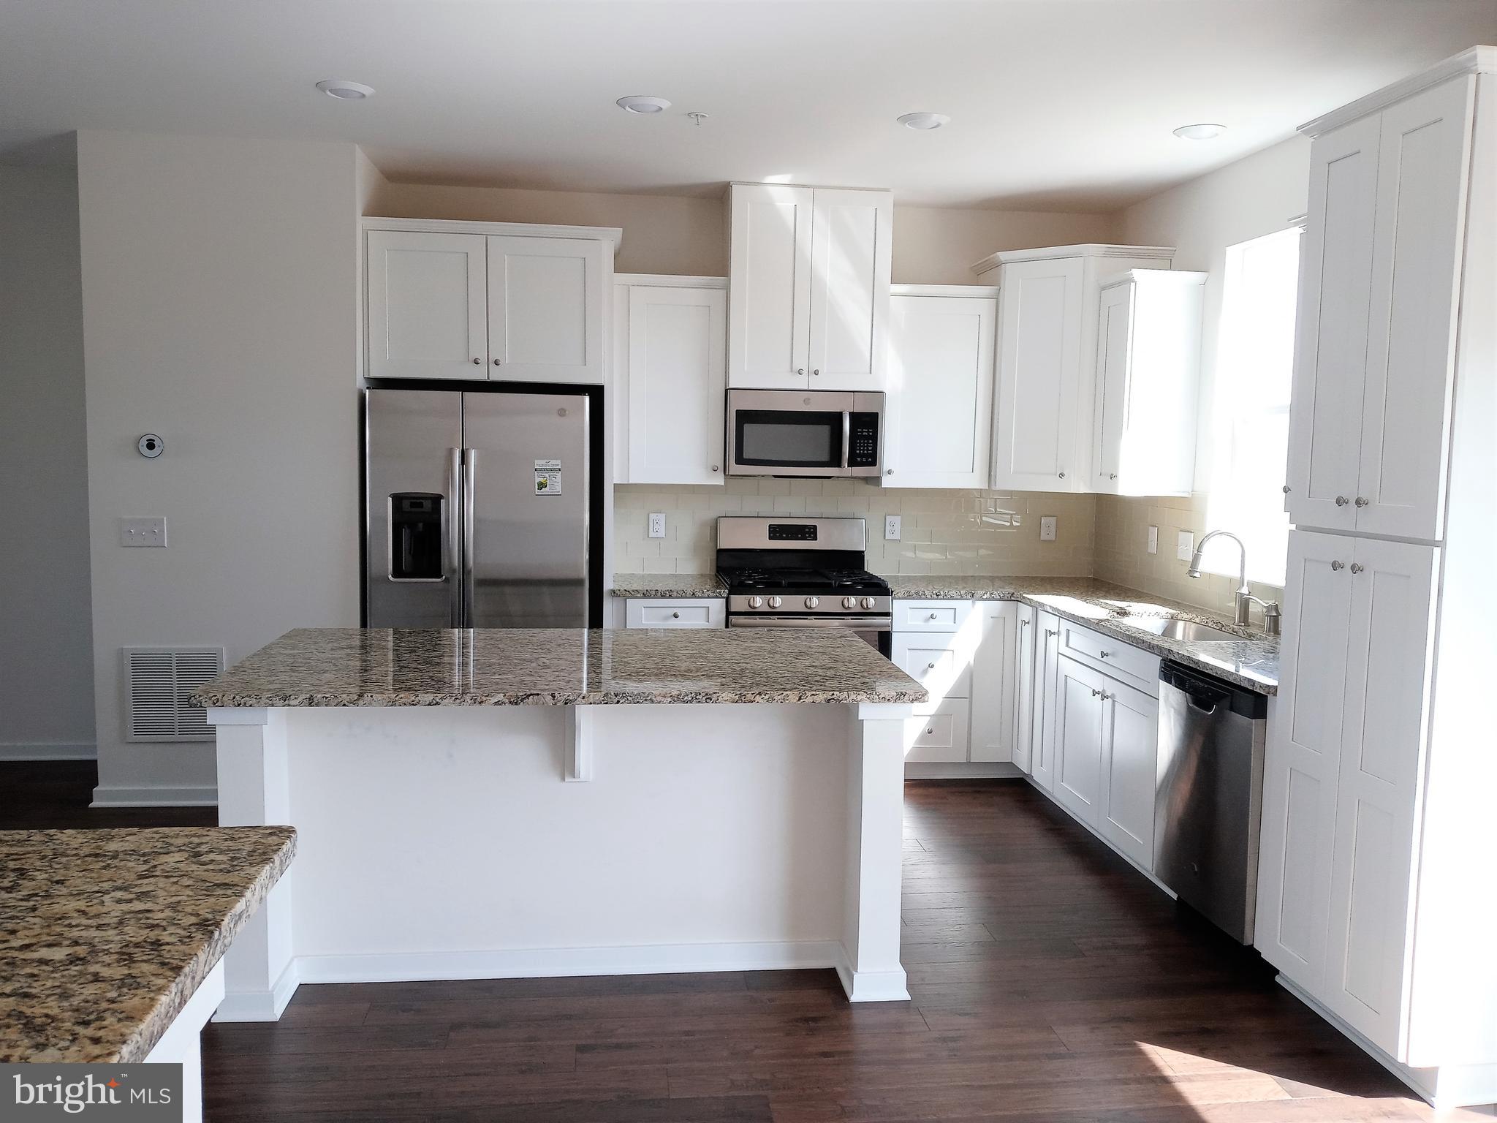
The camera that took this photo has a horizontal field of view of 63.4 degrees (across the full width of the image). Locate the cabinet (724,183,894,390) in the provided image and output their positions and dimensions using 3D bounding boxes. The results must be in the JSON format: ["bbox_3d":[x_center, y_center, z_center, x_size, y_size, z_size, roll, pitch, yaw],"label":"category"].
[{"bbox_3d":[0.270,-1.281,5.844,0.763,0.918,0.330,0,5,-7],"label":"cabinet"}]

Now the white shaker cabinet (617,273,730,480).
[{"bbox_3d":[-0.382,-0.853,5.791,0.520,0.955,0.343,0,5,-7],"label":"white shaker cabinet"}]

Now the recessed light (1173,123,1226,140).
[{"bbox_3d":[1.679,-1.591,4.501,0.186,0.030,0.186,0,5,-7],"label":"recessed light"}]

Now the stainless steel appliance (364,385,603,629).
[{"bbox_3d":[-1.176,0.137,5.500,0.910,1.760,0.860,0,5,-7],"label":"stainless steel appliance"}]

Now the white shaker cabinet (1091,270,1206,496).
[{"bbox_3d":[1.750,-0.773,5.349,0.349,0.953,0.352,0,5,-7],"label":"white shaker cabinet"}]

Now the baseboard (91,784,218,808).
[{"bbox_3d":[-2.224,0.991,5.134,1.055,0.092,0.016,0,5,-7],"label":"baseboard"}]

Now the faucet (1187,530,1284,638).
[{"bbox_3d":[1.804,0.070,4.489,0.265,0.361,0.270,0,5,-7],"label":"faucet"}]

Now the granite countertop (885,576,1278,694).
[{"bbox_3d":[1.359,0.234,4.850,1.229,0.034,2.821,0,5,-7],"label":"granite countertop"}]

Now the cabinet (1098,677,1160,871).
[{"bbox_3d":[1.691,0.761,4.463,0.610,0.606,0.464,0,5,-7],"label":"cabinet"}]

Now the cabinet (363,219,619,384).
[{"bbox_3d":[-1.138,-1.143,5.515,1.076,0.669,0.656,0,5,-7],"label":"cabinet"}]

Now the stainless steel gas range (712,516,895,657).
[{"bbox_3d":[0.246,0.416,5.803,0.752,1.195,0.670,0,5,-7],"label":"stainless steel gas range"}]

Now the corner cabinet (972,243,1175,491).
[{"bbox_3d":[1.602,-0.921,5.938,0.913,1.141,0.714,5,7,38],"label":"corner cabinet"}]

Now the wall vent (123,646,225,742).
[{"bbox_3d":[-2.402,0.562,5.072,0.405,0.401,0.018,0,5,-7],"label":"wall vent"}]

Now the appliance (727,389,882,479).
[{"bbox_3d":[0.255,-0.611,5.867,0.755,0.410,0.400,0,5,-7],"label":"appliance"}]

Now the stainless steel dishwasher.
[{"bbox_3d":[1.750,0.766,3.916,0.607,0.830,0.615,0,5,-7],"label":"stainless steel dishwasher"}]

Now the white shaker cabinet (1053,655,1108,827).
[{"bbox_3d":[1.649,0.718,4.959,0.606,0.595,0.470,0,5,-7],"label":"white shaker cabinet"}]

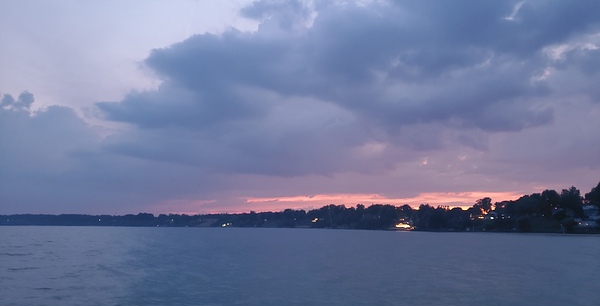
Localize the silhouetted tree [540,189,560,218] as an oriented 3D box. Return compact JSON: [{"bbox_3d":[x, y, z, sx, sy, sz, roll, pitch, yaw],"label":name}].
[{"bbox_3d":[106.710,21.510,192.000,7.500,12.910,7.500,-5,-10,29],"label":"silhouetted tree"}]

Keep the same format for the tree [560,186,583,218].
[{"bbox_3d":[114.460,20.870,190.000,8.160,13.630,8.160,-5,-11,31],"label":"tree"}]

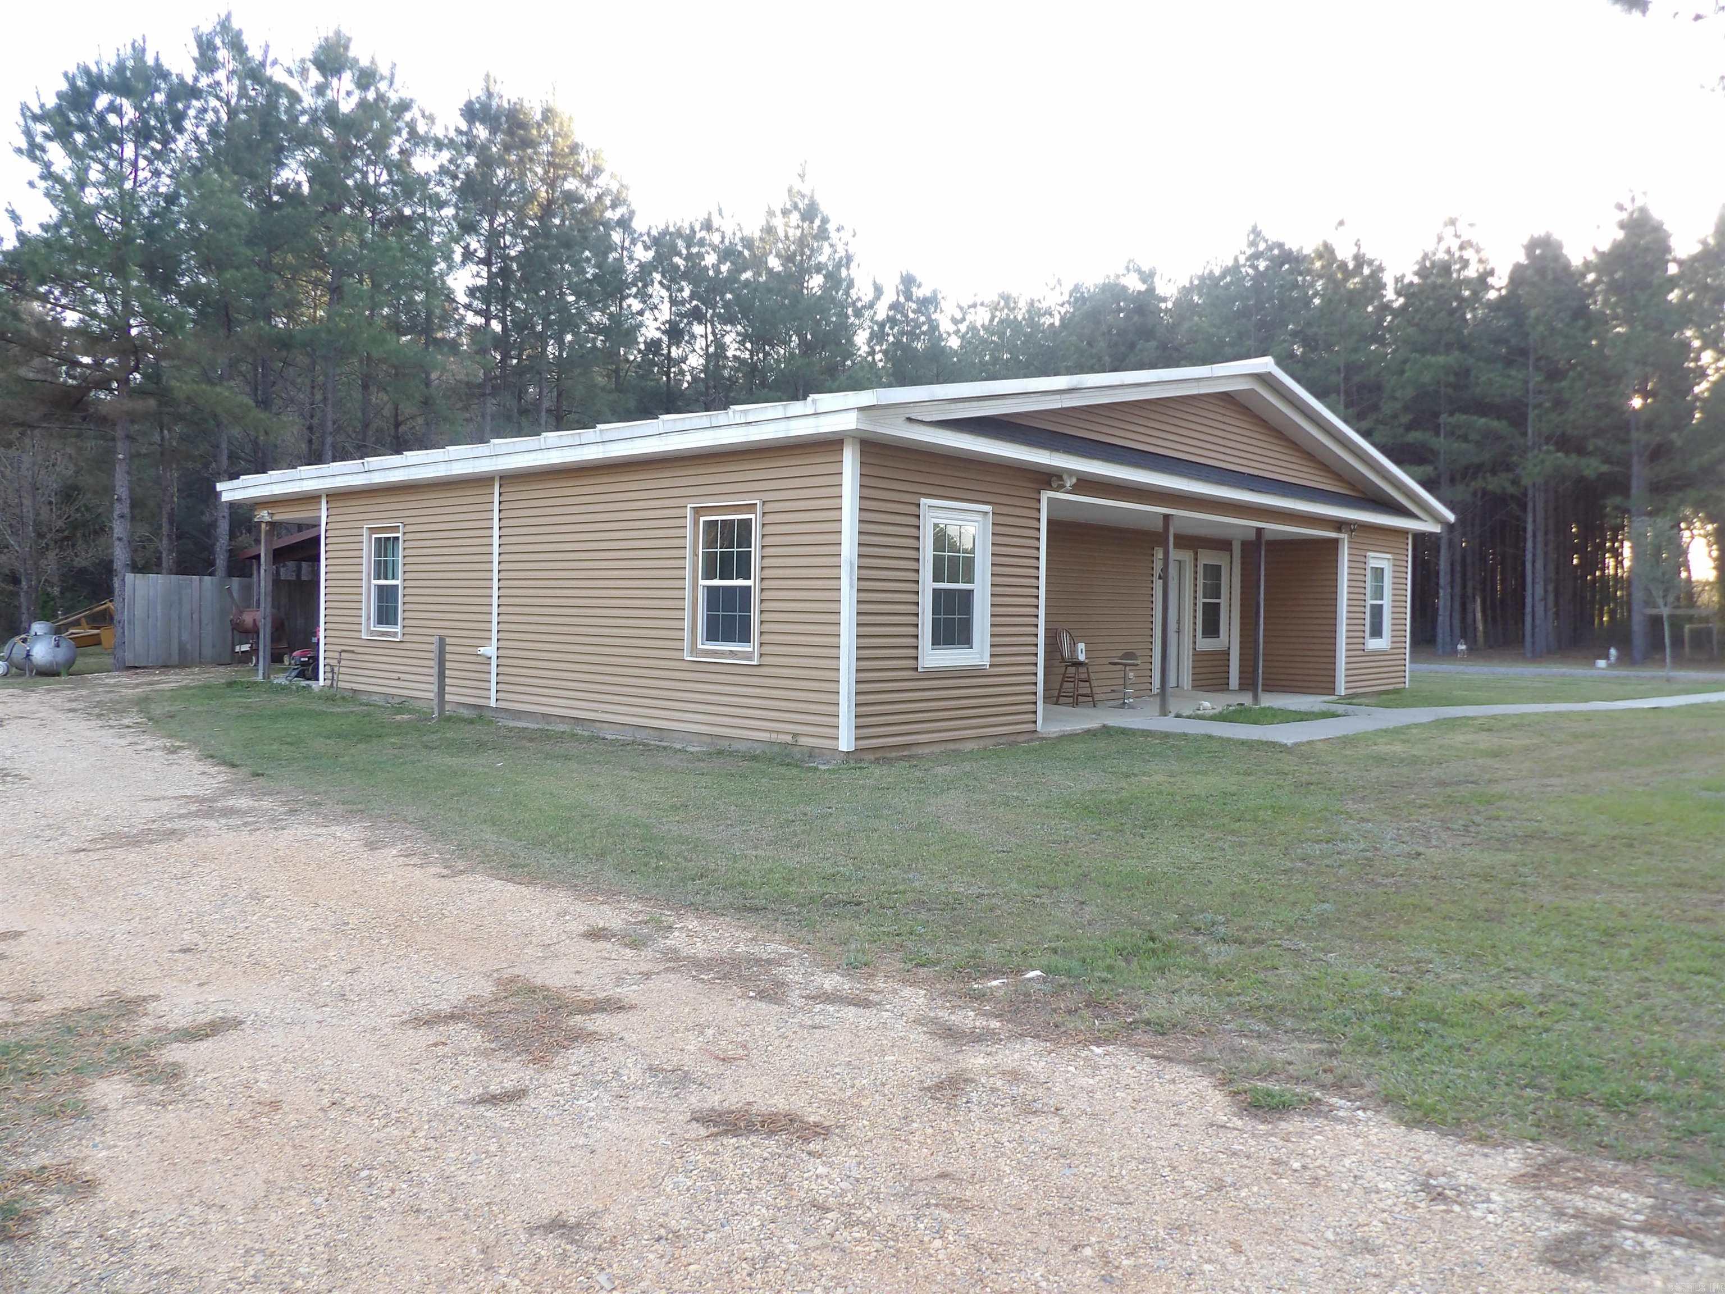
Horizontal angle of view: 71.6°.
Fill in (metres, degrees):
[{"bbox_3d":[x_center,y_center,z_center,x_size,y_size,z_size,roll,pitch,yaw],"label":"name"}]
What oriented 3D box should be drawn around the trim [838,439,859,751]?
[{"bbox_3d":[-0.099,-0.454,10.583,0.100,2.755,0.100,3,3,41],"label":"trim"}]

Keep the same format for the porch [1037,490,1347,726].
[{"bbox_3d":[4.135,-0.455,16.507,1.850,2.570,8.691,3,3,42],"label":"porch"}]

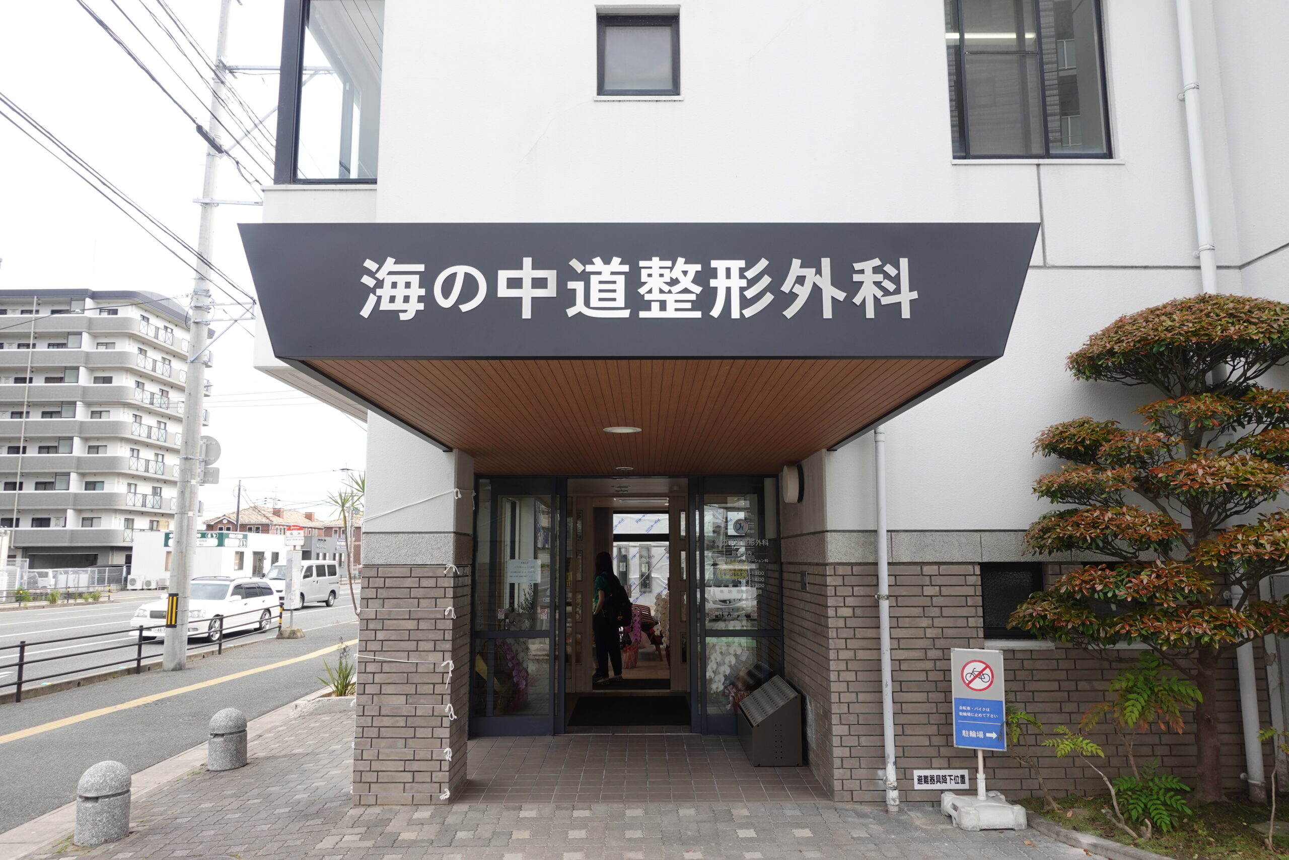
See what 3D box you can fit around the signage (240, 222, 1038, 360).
[{"bbox_3d":[-0.015,-0.513,3.258,3.030,0.520,0.130,0,-8,0],"label":"signage"}]

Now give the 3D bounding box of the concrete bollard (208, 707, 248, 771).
[{"bbox_3d":[-3.368,2.489,6.958,0.269,0.459,0.269,0,-8,0],"label":"concrete bollard"}]

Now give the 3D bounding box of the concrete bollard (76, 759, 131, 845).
[{"bbox_3d":[-3.271,2.239,5.204,0.267,0.446,0.267,0,-8,0],"label":"concrete bollard"}]

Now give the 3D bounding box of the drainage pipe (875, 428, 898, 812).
[{"bbox_3d":[1.638,1.212,5.839,0.080,2.620,0.090,0,-8,0],"label":"drainage pipe"}]

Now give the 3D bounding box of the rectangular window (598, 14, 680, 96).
[{"bbox_3d":[-0.046,-2.865,6.582,0.640,0.680,0.100,0,-8,0],"label":"rectangular window"}]

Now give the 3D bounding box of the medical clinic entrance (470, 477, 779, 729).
[{"bbox_3d":[-0.173,1.627,8.100,2.950,2.400,0.220,0,-8,0],"label":"medical clinic entrance"}]

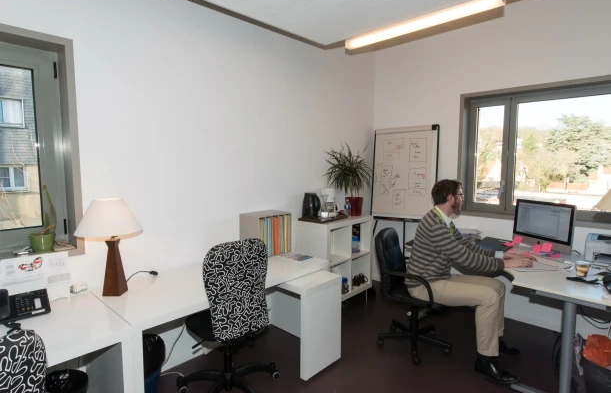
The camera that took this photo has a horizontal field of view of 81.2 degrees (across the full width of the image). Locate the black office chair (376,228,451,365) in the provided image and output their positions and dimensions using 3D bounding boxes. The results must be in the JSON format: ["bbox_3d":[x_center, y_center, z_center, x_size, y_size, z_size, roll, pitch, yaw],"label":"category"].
[{"bbox_3d":[0.882,0.761,2.956,0.620,0.970,0.610,3,6,25],"label":"black office chair"}]

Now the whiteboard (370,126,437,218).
[{"bbox_3d":[1.041,-0.235,3.787,0.720,0.980,0.060,6,5,43],"label":"whiteboard"}]

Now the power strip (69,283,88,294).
[{"bbox_3d":[-1.347,0.552,2.122,0.050,0.050,0.115,6,8,43],"label":"power strip"}]

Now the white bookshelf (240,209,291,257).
[{"bbox_3d":[-0.336,0.321,3.049,0.240,0.340,0.370,6,8,43],"label":"white bookshelf"}]

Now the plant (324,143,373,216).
[{"bbox_3d":[0.481,-0.167,3.714,0.480,0.760,0.490,6,8,43],"label":"plant"}]

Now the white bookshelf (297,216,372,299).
[{"bbox_3d":[0.318,0.651,3.684,0.390,0.857,0.775,6,8,43],"label":"white bookshelf"}]

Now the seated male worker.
[{"bbox_3d":[1.230,0.569,2.791,0.930,1.380,0.540,2,6,18],"label":"seated male worker"}]

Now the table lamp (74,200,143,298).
[{"bbox_3d":[-1.129,0.301,2.080,0.350,0.560,0.350,6,8,43],"label":"table lamp"}]

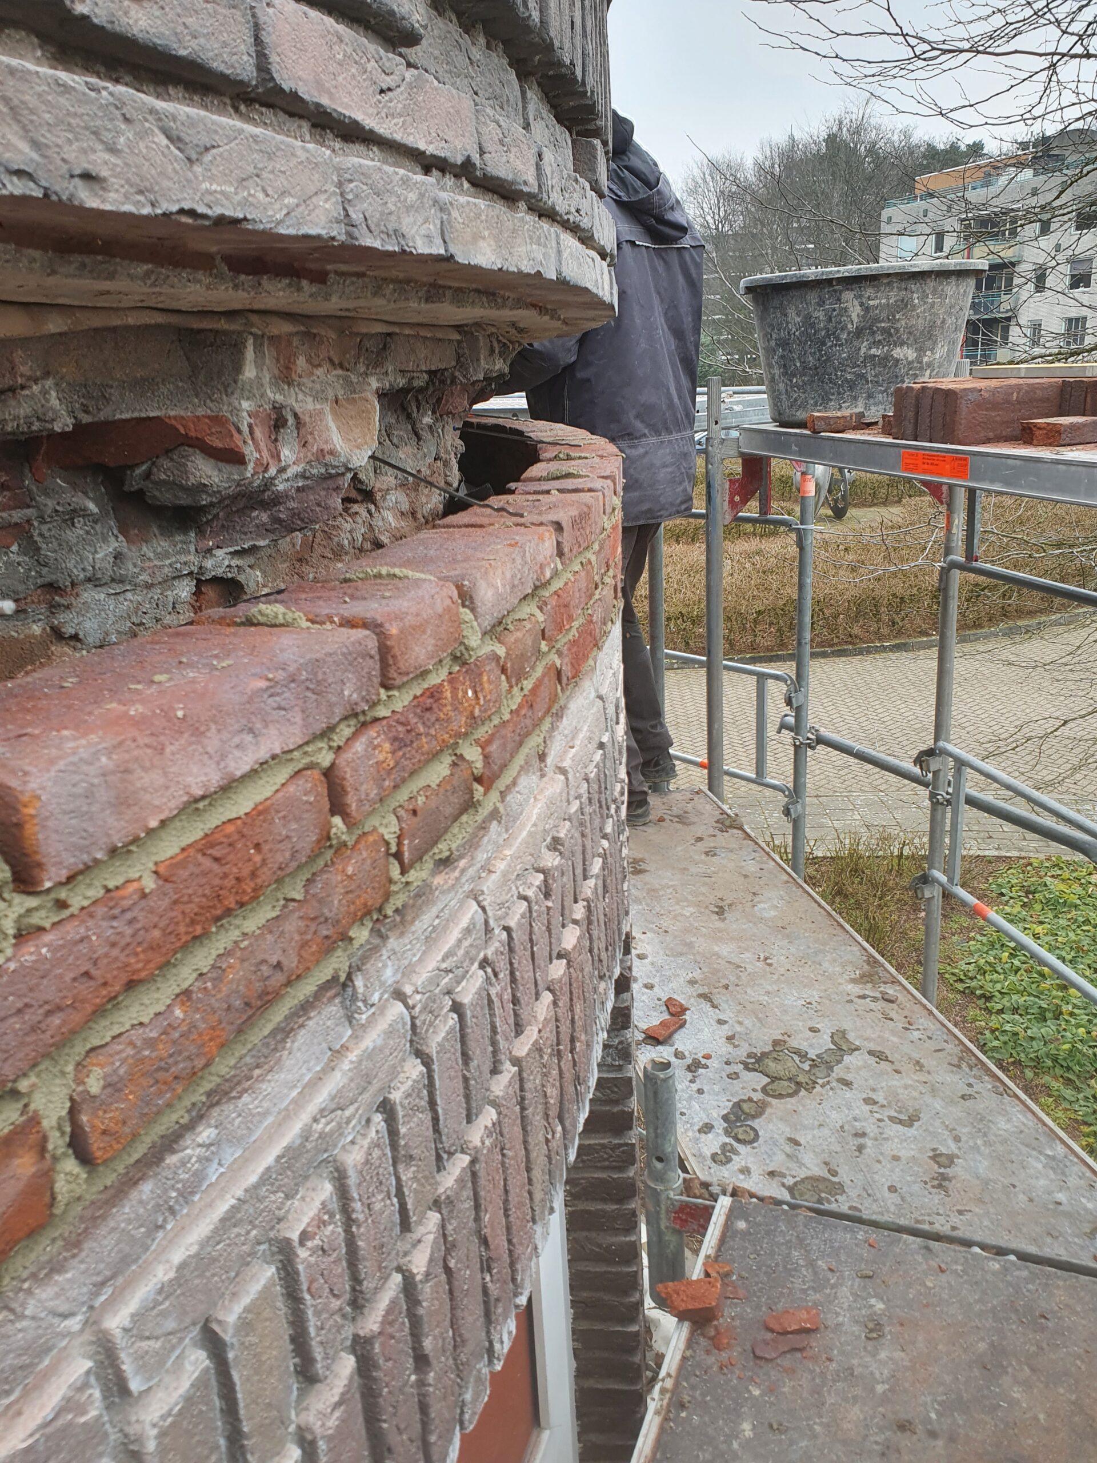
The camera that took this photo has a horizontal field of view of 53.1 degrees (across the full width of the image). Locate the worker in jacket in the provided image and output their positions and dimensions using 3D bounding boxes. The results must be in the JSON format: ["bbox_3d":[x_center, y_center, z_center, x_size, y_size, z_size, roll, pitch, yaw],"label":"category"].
[{"bbox_3d":[0.072,-0.566,2.448,0.500,1.600,0.490,4,19,19],"label":"worker in jacket"}]

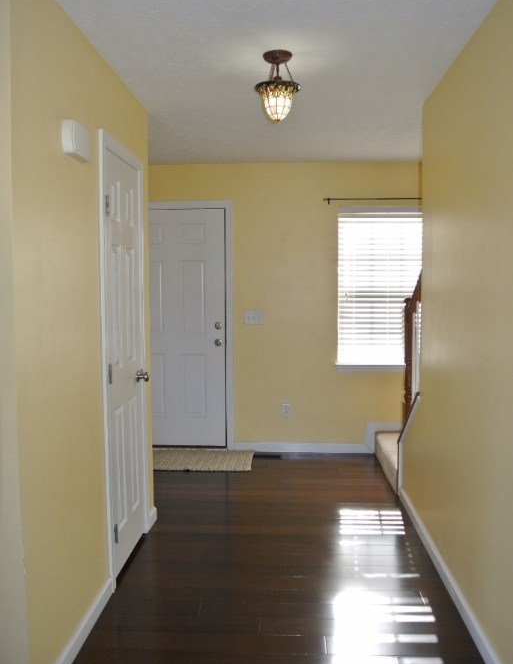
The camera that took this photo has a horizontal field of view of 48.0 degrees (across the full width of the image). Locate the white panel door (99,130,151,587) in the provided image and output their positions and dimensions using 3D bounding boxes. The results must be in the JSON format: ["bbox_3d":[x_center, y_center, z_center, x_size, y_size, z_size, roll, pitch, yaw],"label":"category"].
[{"bbox_3d":[-0.671,0.147,2.937,0.060,2.100,0.700,0,5,3],"label":"white panel door"}]

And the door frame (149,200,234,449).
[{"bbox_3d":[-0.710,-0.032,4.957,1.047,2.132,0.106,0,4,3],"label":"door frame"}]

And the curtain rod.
[{"bbox_3d":[1.070,-1.074,4.698,1.040,0.055,0.075,0,4,3],"label":"curtain rod"}]

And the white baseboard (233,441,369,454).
[{"bbox_3d":[0.382,0.992,4.931,1.130,0.087,0.015,0,4,3],"label":"white baseboard"}]

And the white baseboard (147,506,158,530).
[{"bbox_3d":[-0.626,1.111,3.473,0.015,0.085,0.195,0,4,3],"label":"white baseboard"}]

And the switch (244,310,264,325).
[{"bbox_3d":[-0.013,-0.119,4.866,0.166,0.118,0.015,0,4,3],"label":"switch"}]

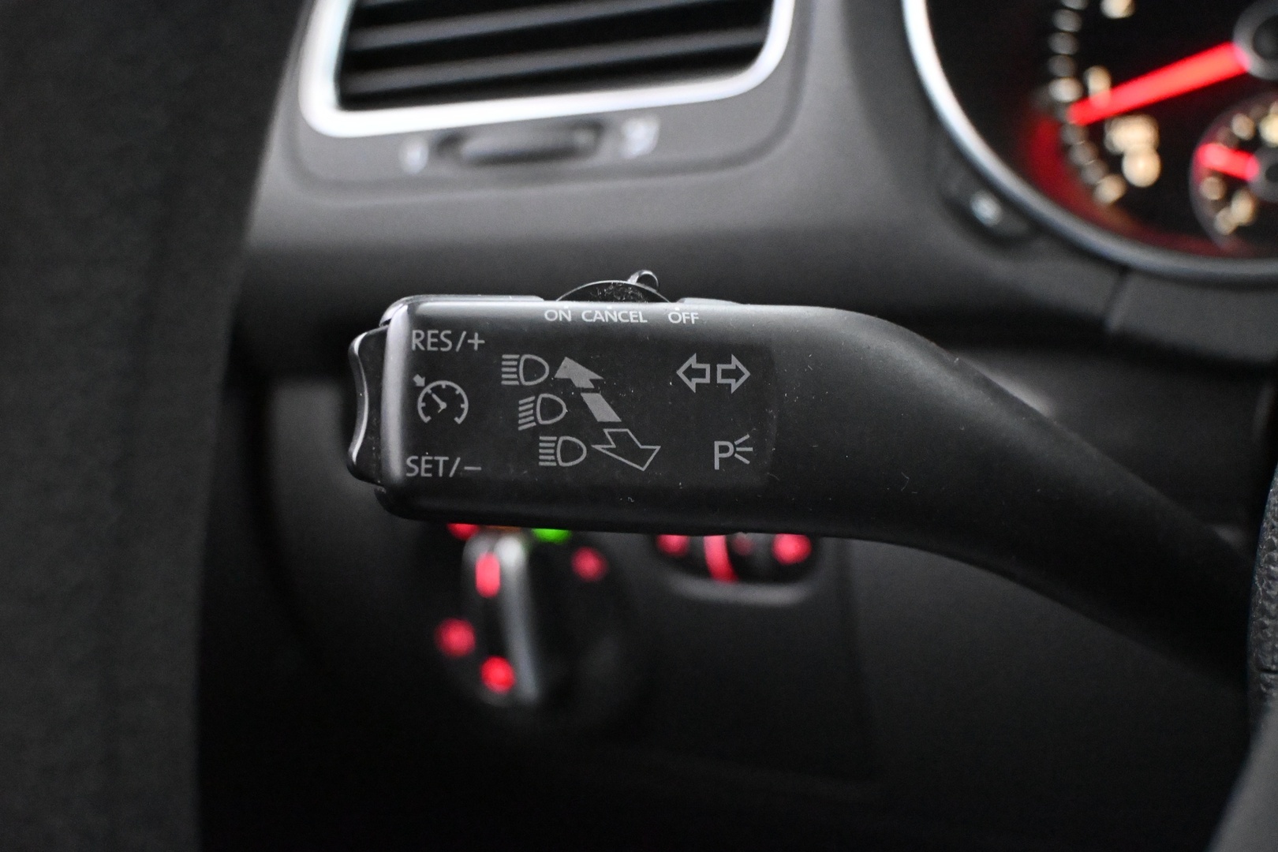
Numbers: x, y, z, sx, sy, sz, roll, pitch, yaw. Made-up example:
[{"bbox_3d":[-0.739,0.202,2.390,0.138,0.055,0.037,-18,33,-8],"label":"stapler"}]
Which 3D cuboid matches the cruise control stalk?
[{"bbox_3d":[0.036,0.012,0.246,0.159,0.071,0.044,0,2,-3],"label":"cruise control stalk"}]

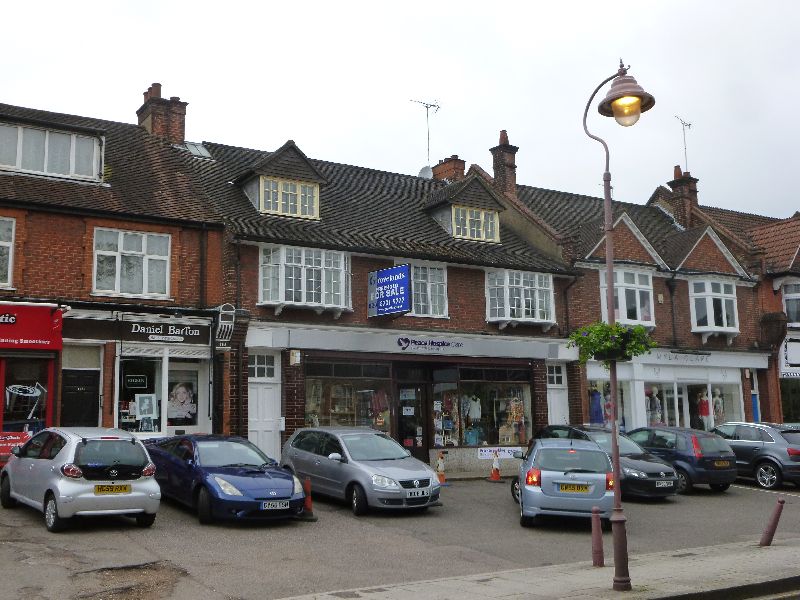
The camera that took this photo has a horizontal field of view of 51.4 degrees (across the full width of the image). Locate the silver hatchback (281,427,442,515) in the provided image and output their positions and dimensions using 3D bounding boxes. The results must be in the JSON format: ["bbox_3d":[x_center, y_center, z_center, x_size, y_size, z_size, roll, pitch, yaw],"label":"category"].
[{"bbox_3d":[-0.862,3.270,16.452,1.660,1.467,3.920,5,-7,-37],"label":"silver hatchback"}]

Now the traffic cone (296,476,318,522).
[{"bbox_3d":[-1.608,3.485,14.657,0.340,0.726,0.340,4,-10,-28],"label":"traffic cone"}]

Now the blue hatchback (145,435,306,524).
[{"bbox_3d":[-3.310,3.230,15.500,1.735,1.310,4.330,6,-7,-35],"label":"blue hatchback"}]

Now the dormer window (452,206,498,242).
[{"bbox_3d":[2.131,-2.144,23.906,1.568,0.922,0.200,4,-10,-28],"label":"dormer window"}]

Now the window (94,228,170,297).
[{"bbox_3d":[-6.075,-0.806,18.920,1.695,1.522,0.150,4,-10,-26],"label":"window"}]

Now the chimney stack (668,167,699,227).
[{"bbox_3d":[11.133,-3.949,32.508,0.820,2.524,0.850,4,-10,-28],"label":"chimney stack"}]

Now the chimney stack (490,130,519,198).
[{"bbox_3d":[3.351,-4.344,26.682,0.620,2.178,0.620,4,-10,-30],"label":"chimney stack"}]

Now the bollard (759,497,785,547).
[{"bbox_3d":[5.885,3.479,13.104,0.170,0.798,0.170,19,-1,-25],"label":"bollard"}]

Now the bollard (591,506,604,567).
[{"bbox_3d":[2.621,3.141,11.058,0.155,0.758,0.155,-1,-9,0],"label":"bollard"}]

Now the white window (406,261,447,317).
[{"bbox_3d":[0.543,-0.257,21.618,1.560,1.409,0.160,4,-10,-28],"label":"white window"}]

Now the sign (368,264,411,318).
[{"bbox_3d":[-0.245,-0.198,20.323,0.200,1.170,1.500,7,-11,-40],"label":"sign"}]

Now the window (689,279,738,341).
[{"bbox_3d":[10.850,0.264,28.391,2.300,1.895,0.460,5,-10,-31],"label":"window"}]

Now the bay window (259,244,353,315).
[{"bbox_3d":[-2.131,-0.500,19.902,2.450,1.527,0.450,4,-10,-30],"label":"bay window"}]

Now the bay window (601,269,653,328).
[{"bbox_3d":[7.347,-0.035,26.316,2.320,1.756,0.460,5,-10,-31],"label":"bay window"}]

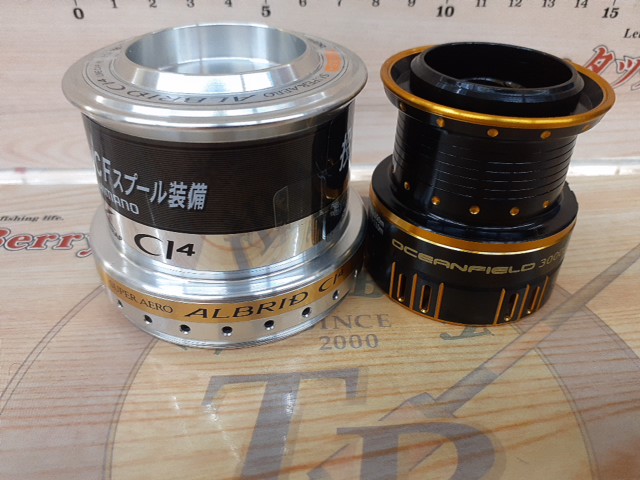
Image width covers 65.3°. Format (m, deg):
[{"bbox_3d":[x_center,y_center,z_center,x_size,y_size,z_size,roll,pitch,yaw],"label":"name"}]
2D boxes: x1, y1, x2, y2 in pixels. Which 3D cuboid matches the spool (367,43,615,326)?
[{"bbox_3d":[0.037,-0.017,0.122,0.052,0.053,0.052,-1,38,-2],"label":"spool"}]

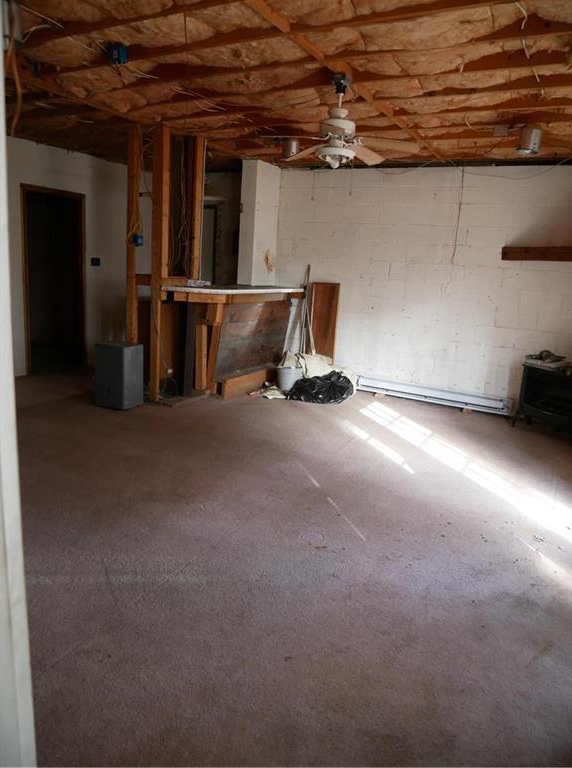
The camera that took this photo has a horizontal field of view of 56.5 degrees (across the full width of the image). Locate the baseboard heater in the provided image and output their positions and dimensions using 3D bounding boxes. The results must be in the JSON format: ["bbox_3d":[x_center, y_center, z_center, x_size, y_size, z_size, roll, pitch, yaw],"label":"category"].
[{"bbox_3d":[1.607,0.112,5.951,1.750,0.170,0.070,10,14,27],"label":"baseboard heater"}]

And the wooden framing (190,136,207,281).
[{"bbox_3d":[-0.910,-1.743,5.361,0.088,1.370,0.090,10,14,27],"label":"wooden framing"}]

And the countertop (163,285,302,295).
[{"bbox_3d":[-0.486,-1.017,5.717,0.610,0.043,2.030,10,14,27],"label":"countertop"}]

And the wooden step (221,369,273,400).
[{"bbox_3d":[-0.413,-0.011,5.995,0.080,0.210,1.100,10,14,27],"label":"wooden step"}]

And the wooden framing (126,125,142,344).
[{"bbox_3d":[-1.491,-1.125,5.201,0.100,2.580,0.065,10,14,27],"label":"wooden framing"}]

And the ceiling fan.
[{"bbox_3d":[0.355,-1.702,3.467,1.070,0.580,1.070,10,14,27],"label":"ceiling fan"}]

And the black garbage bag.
[{"bbox_3d":[0.362,0.036,5.793,0.680,0.290,0.480,4,12,-1],"label":"black garbage bag"}]

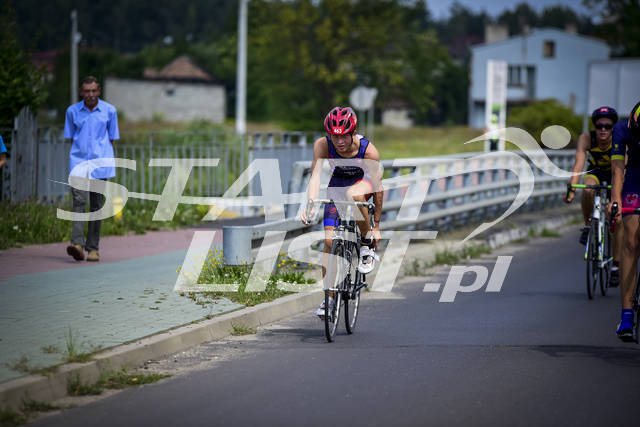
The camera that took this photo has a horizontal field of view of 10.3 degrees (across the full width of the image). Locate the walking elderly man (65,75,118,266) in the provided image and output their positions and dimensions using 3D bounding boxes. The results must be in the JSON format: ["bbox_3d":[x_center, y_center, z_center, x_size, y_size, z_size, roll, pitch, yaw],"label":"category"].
[{"bbox_3d":[-2.095,-0.400,32.600,0.490,1.700,0.480,2,1,6],"label":"walking elderly man"}]

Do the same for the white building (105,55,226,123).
[{"bbox_3d":[-9.819,-7.912,226.000,7.600,4.300,6.500,0,1,-2],"label":"white building"}]

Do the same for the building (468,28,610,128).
[{"bbox_3d":[14.800,-9.000,240.000,9.500,6.800,10.000,1,1,3],"label":"building"}]

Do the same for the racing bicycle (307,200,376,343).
[{"bbox_3d":[0.150,0.347,23.600,0.440,0.970,1.660,3,2,8],"label":"racing bicycle"}]

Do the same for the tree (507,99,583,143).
[{"bbox_3d":[10.417,-4.246,165.000,3.500,2.200,3.300,1,1,0],"label":"tree"}]

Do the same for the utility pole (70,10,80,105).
[{"bbox_3d":[-15.708,-9.361,228.000,0.360,7.400,0.330,0,1,-2],"label":"utility pole"}]

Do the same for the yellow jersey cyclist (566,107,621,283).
[{"bbox_3d":[2.310,-0.141,29.500,0.520,1.480,0.950,2,2,9],"label":"yellow jersey cyclist"}]

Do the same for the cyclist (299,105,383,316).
[{"bbox_3d":[0.143,-0.007,23.650,0.500,1.400,0.950,2,2,8],"label":"cyclist"}]

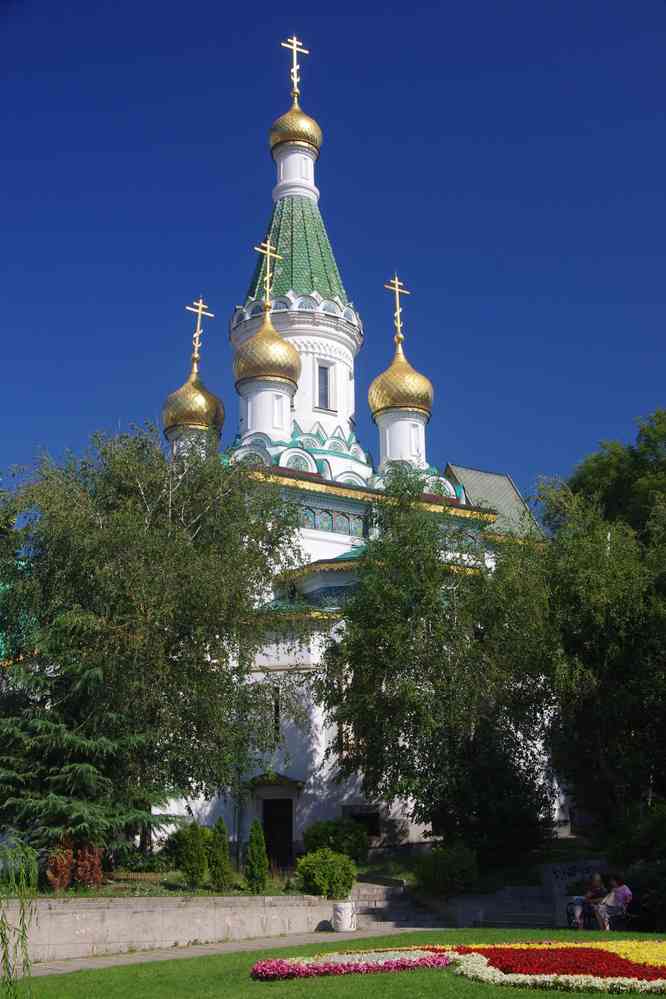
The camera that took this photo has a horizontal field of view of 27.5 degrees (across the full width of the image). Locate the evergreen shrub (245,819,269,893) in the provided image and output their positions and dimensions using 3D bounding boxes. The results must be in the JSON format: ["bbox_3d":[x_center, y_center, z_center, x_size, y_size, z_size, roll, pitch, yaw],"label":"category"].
[{"bbox_3d":[-1.720,8.044,30.572,0.540,1.610,0.540,-1,-16,0],"label":"evergreen shrub"}]

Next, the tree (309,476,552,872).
[{"bbox_3d":[2.921,4.590,39.233,6.810,11.480,6.300,-1,-16,0],"label":"tree"}]

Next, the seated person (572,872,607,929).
[{"bbox_3d":[5.804,9.082,30.768,0.720,1.240,0.500,15,-22,-43],"label":"seated person"}]

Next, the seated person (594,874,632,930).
[{"bbox_3d":[6.266,9.010,30.371,0.760,1.220,0.520,11,-20,-36],"label":"seated person"}]

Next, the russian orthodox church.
[{"bbox_3d":[-0.529,-3.395,56.234,13.720,36.210,13.720,9,-19,-31],"label":"russian orthodox church"}]

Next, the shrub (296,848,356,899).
[{"bbox_3d":[-0.152,8.761,31.818,1.400,1.150,1.360,-1,-16,0],"label":"shrub"}]

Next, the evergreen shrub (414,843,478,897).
[{"bbox_3d":[2.858,9.340,34.241,1.610,1.310,1.550,-1,-16,0],"label":"evergreen shrub"}]

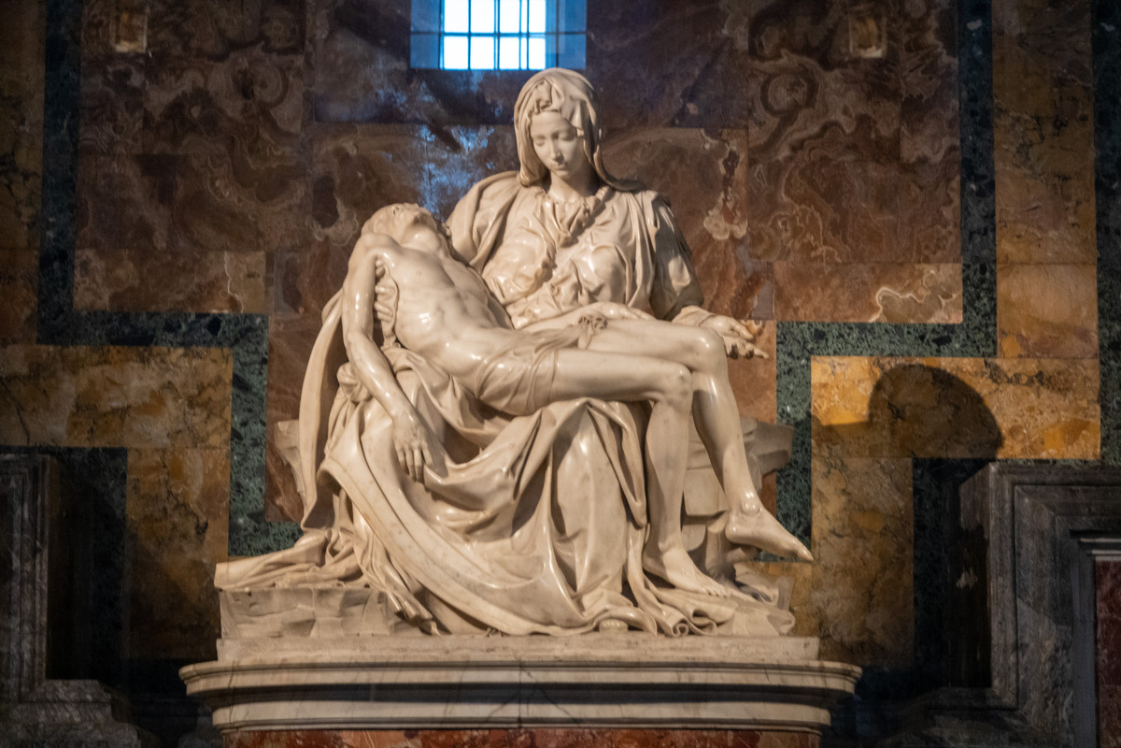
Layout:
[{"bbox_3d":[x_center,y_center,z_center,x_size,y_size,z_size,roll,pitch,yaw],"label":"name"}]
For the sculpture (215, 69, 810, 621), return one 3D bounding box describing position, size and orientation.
[{"bbox_3d":[-0.147,-0.061,10.124,1.778,1.796,0.880,0,-9,0],"label":"sculpture"}]

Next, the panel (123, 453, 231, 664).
[{"bbox_3d":[-1.278,0.602,11.042,0.349,0.714,0.040,0,-9,-1],"label":"panel"}]

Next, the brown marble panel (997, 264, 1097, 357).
[{"bbox_3d":[1.655,-0.211,11.220,0.343,0.328,0.040,0,-9,-1],"label":"brown marble panel"}]

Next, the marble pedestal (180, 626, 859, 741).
[{"bbox_3d":[-0.126,0.959,9.922,2.064,0.305,1.100,0,-9,0],"label":"marble pedestal"}]

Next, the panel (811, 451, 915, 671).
[{"bbox_3d":[1.010,0.630,11.076,0.342,0.700,0.040,0,-9,-1],"label":"panel"}]

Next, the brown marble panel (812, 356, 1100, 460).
[{"bbox_3d":[1.334,0.119,11.163,0.977,0.349,0.040,0,-9,-1],"label":"brown marble panel"}]

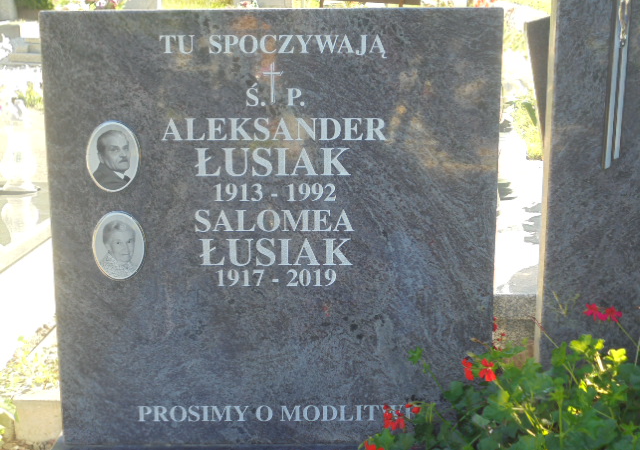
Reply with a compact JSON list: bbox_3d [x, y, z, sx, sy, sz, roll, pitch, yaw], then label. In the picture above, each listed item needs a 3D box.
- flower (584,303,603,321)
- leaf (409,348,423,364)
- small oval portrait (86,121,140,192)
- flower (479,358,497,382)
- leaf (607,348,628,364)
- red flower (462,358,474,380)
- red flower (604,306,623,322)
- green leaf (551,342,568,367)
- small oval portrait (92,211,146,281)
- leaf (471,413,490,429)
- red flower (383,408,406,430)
[{"bbox_3d":[0.436,0.139,1.650,0.029,0.029,0.022,3,13,11],"label":"flower"},{"bbox_3d":[0.152,0.208,1.650,0.023,0.026,0.018,0,13,-1],"label":"leaf"},{"bbox_3d":[-0.350,-0.115,1.755,0.090,0.120,0.012,0,13,-1],"label":"small oval portrait"},{"bbox_3d":[0.270,0.233,1.670,0.029,0.039,0.020,3,15,10],"label":"flower"},{"bbox_3d":[0.471,0.207,1.640,0.035,0.025,0.028,0,15,0],"label":"leaf"},{"bbox_3d":[0.241,0.233,1.680,0.016,0.036,0.032,-12,19,-37],"label":"red flower"},{"bbox_3d":[0.465,0.142,1.650,0.032,0.026,0.022,3,13,11],"label":"red flower"},{"bbox_3d":[0.389,0.210,1.680,0.029,0.042,0.022,0,15,0],"label":"green leaf"},{"bbox_3d":[-0.348,0.035,1.790,0.090,0.120,0.012,0,13,-1],"label":"small oval portrait"},{"bbox_3d":[0.254,0.311,1.640,0.032,0.024,0.022,0,15,0],"label":"leaf"},{"bbox_3d":[0.121,0.314,1.680,0.039,0.036,0.030,1,15,5],"label":"red flower"}]

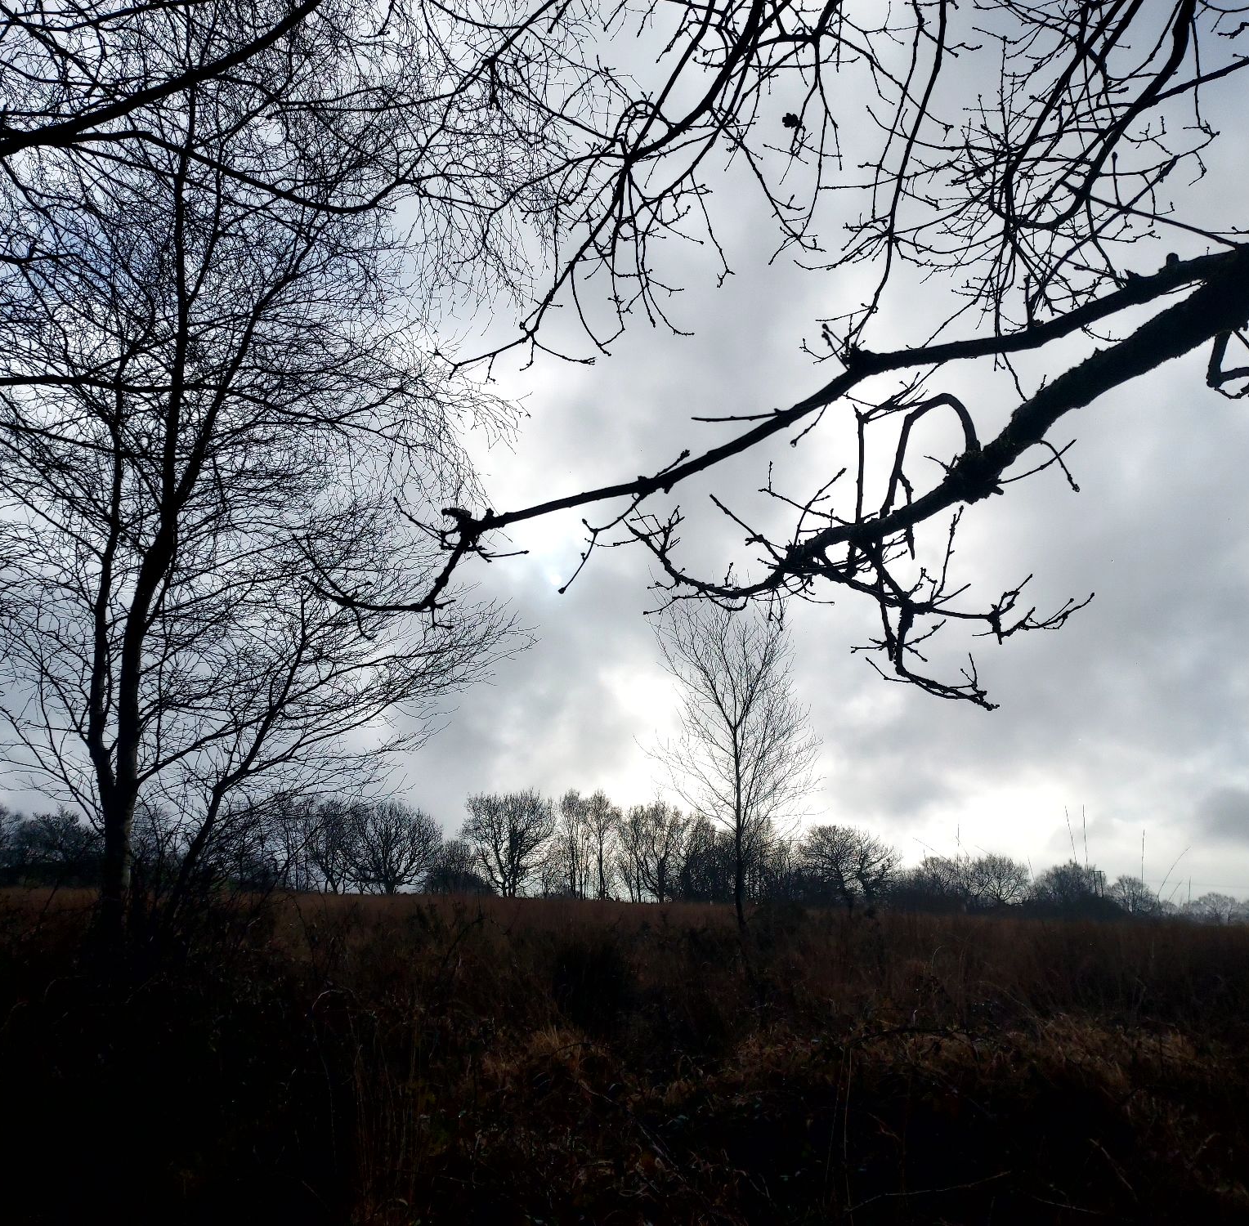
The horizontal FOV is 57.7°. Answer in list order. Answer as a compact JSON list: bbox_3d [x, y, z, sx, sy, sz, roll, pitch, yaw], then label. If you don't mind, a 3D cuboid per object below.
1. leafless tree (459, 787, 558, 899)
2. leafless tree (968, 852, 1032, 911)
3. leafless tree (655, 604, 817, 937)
[{"bbox_3d":[-9.717,19.563,95.658,7.980,9.190,7.580,2,-15,-5],"label":"leafless tree"},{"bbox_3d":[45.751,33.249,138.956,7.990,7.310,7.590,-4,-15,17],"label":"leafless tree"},{"bbox_3d":[2.190,3.307,22.792,3.160,7.350,3.010,-1,-15,5],"label":"leafless tree"}]

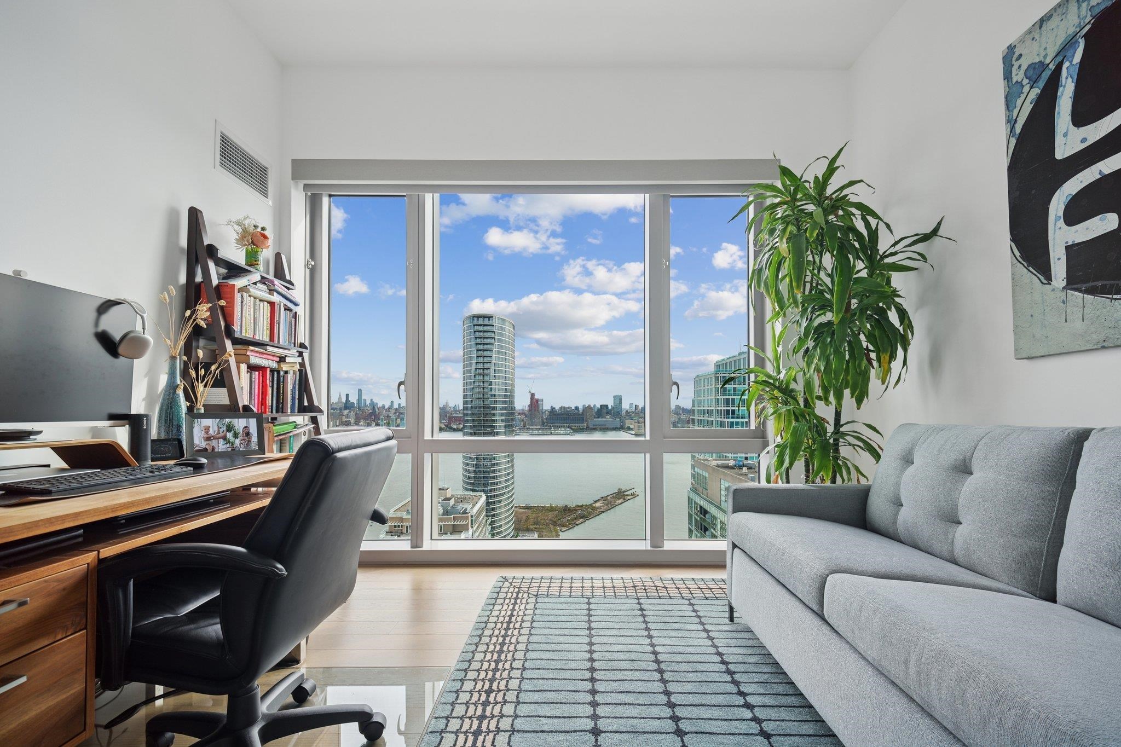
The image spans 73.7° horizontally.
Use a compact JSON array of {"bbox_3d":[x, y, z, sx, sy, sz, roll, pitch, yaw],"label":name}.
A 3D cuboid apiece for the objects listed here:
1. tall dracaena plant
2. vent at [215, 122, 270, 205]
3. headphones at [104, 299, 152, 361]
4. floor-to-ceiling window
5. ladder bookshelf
[{"bbox_3d":[1.232,-0.016,3.662,0.870,2.235,0.960,0,-2,1],"label":"tall dracaena plant"},{"bbox_3d":[-1.640,-1.087,3.927,0.028,0.246,0.675,0,-2,1],"label":"vent"},{"bbox_3d":[-1.411,-0.147,2.444,0.170,0.195,0.100,0,-2,1],"label":"headphones"},{"bbox_3d":[-0.149,-0.092,4.531,2.823,2.375,0.200,0,-2,1],"label":"floor-to-ceiling window"},{"bbox_3d":[-1.396,0.194,3.774,0.500,1.825,0.995,0,-2,1],"label":"ladder bookshelf"}]

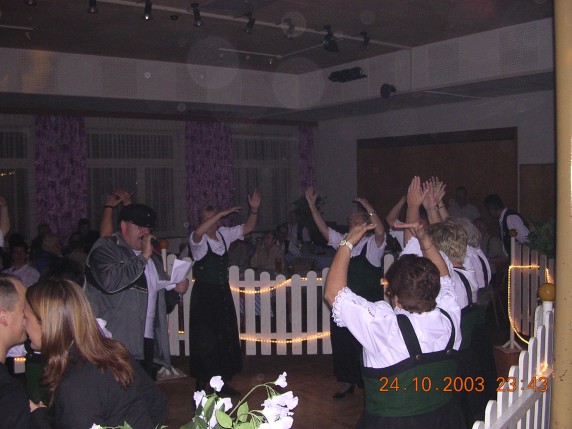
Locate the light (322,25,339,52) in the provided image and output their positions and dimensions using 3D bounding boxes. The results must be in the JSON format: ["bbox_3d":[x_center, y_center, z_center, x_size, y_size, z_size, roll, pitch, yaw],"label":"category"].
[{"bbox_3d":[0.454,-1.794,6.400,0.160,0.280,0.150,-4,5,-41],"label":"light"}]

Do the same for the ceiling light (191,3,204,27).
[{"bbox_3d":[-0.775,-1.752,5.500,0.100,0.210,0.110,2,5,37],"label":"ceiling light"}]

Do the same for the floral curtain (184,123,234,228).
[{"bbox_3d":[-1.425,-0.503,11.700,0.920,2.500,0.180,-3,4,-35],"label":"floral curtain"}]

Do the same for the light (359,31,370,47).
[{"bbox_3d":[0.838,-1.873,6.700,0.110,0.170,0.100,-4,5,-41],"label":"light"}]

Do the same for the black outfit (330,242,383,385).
[{"bbox_3d":[0.638,0.883,5.600,0.480,1.270,0.400,2,4,43],"label":"black outfit"}]

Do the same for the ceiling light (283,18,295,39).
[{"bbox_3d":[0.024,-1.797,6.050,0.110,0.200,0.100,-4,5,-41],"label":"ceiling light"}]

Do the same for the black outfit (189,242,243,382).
[{"bbox_3d":[-0.629,0.856,5.600,0.480,1.280,0.400,-3,4,-37],"label":"black outfit"}]

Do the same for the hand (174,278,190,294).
[{"bbox_3d":[-0.626,0.436,3.800,0.090,0.100,0.100,-4,5,-37],"label":"hand"}]

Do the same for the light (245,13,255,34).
[{"bbox_3d":[-0.401,-2.099,6.900,0.110,0.230,0.140,0,3,18],"label":"light"}]

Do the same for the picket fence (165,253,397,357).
[{"bbox_3d":[0.005,0.882,6.120,2.400,1.000,0.080,-1,3,0],"label":"picket fence"}]

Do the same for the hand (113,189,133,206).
[{"bbox_3d":[-1.224,-0.127,4.700,0.120,0.150,0.090,-4,5,-37],"label":"hand"}]

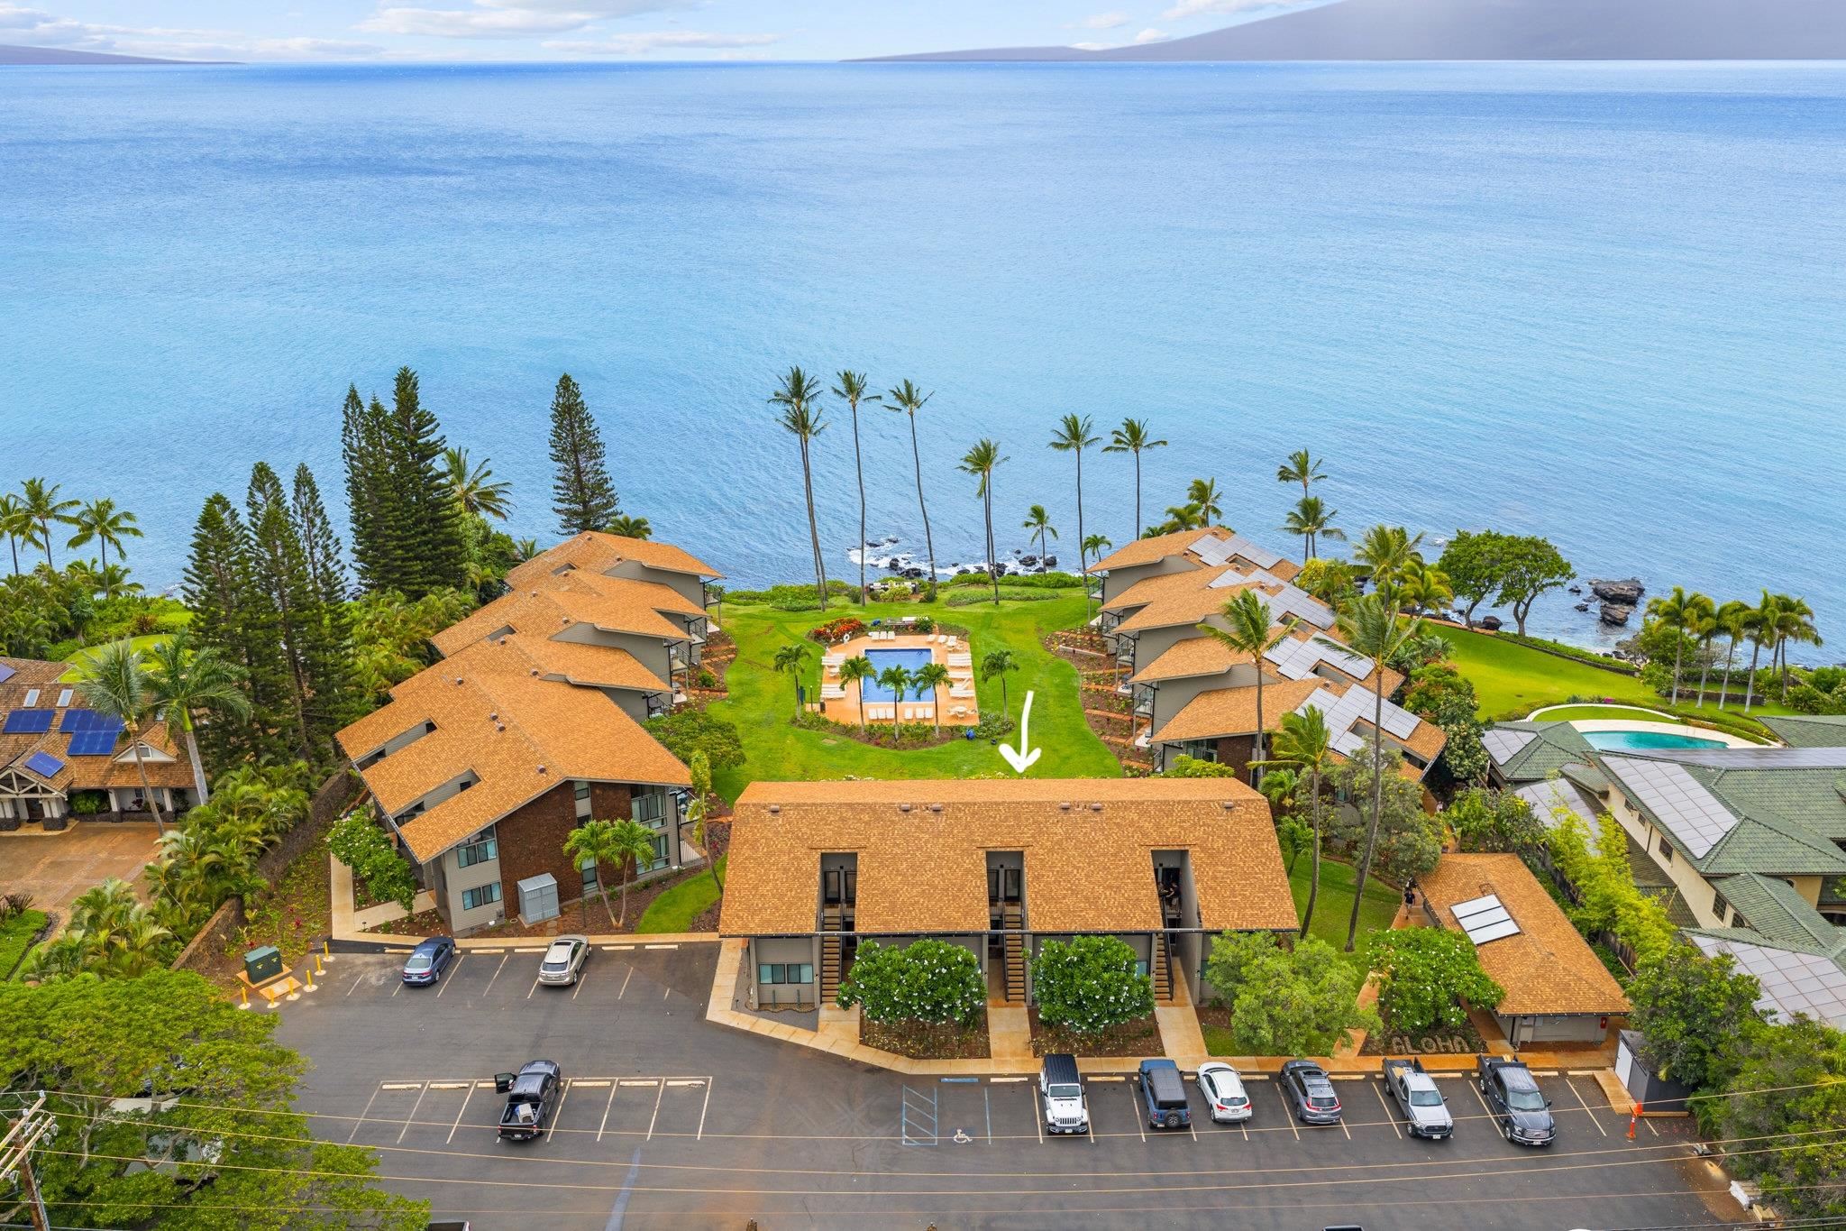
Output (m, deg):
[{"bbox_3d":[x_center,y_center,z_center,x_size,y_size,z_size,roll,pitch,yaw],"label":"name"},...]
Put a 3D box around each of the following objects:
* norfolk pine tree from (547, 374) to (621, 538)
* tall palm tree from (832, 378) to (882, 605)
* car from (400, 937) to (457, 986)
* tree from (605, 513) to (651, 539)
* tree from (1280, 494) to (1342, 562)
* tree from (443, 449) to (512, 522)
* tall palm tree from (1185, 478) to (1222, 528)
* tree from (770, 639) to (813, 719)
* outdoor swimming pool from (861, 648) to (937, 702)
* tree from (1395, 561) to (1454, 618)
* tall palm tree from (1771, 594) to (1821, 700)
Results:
[{"bbox_3d":[-35.642,-13.092,149.474,8.390,24.450,8.390,0,21,0],"label":"norfolk pine tree"},{"bbox_3d":[-6.557,-12.363,143.847,4.794,24.288,4.651,0,21,0],"label":"tall palm tree"},{"bbox_3d":[-29.710,20.407,86.970,1.780,1.450,4.600,1,21,3],"label":"car"},{"bbox_3d":[-29.242,-6.021,143.624,4.730,8.534,4.730,0,21,0],"label":"tree"},{"bbox_3d":[38.226,-6.730,142.407,6.241,10.403,6.241,0,21,0],"label":"tree"},{"bbox_3d":[-45.161,-8.500,146.506,7.800,17.904,7.800,0,21,0],"label":"tree"},{"bbox_3d":[30.057,-8.858,154.753,4.041,12.241,4.041,0,21,0],"label":"tall palm tree"},{"bbox_3d":[-10.923,5.667,121.816,3.304,7.223,3.304,0,21,0],"label":"tree"},{"bbox_3d":[-2.061,5.769,124.095,6.100,1.500,11.300,0,21,-1],"label":"outdoor swimming pool"},{"bbox_3d":[50.865,-2.552,146.417,6.177,6.428,6.177,0,21,0],"label":"tree"},{"bbox_3d":[71.762,2.912,119.094,4.269,9.788,4.269,0,21,0],"label":"tall palm tree"}]

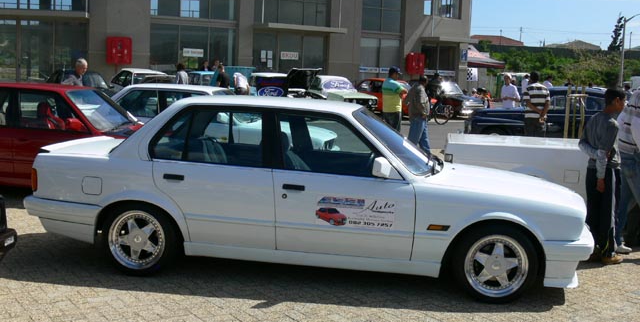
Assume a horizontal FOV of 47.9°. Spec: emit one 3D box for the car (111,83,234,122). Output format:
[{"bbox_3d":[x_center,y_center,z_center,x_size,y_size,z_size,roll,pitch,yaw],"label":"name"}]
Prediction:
[{"bbox_3d":[-1.792,-0.455,10.221,4.320,1.330,1.640,3,7,5],"label":"car"}]

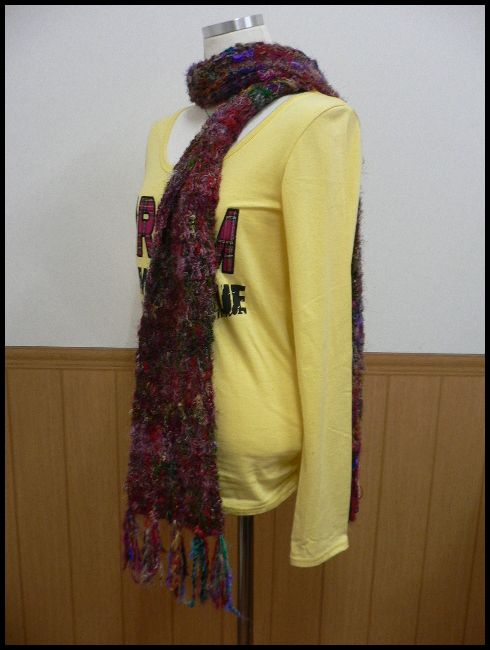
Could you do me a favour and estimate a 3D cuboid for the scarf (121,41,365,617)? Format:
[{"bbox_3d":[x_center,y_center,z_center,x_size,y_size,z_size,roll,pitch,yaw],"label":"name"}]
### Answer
[{"bbox_3d":[0.006,0.009,0.960,0.290,0.770,0.250,-11,18,-42],"label":"scarf"}]

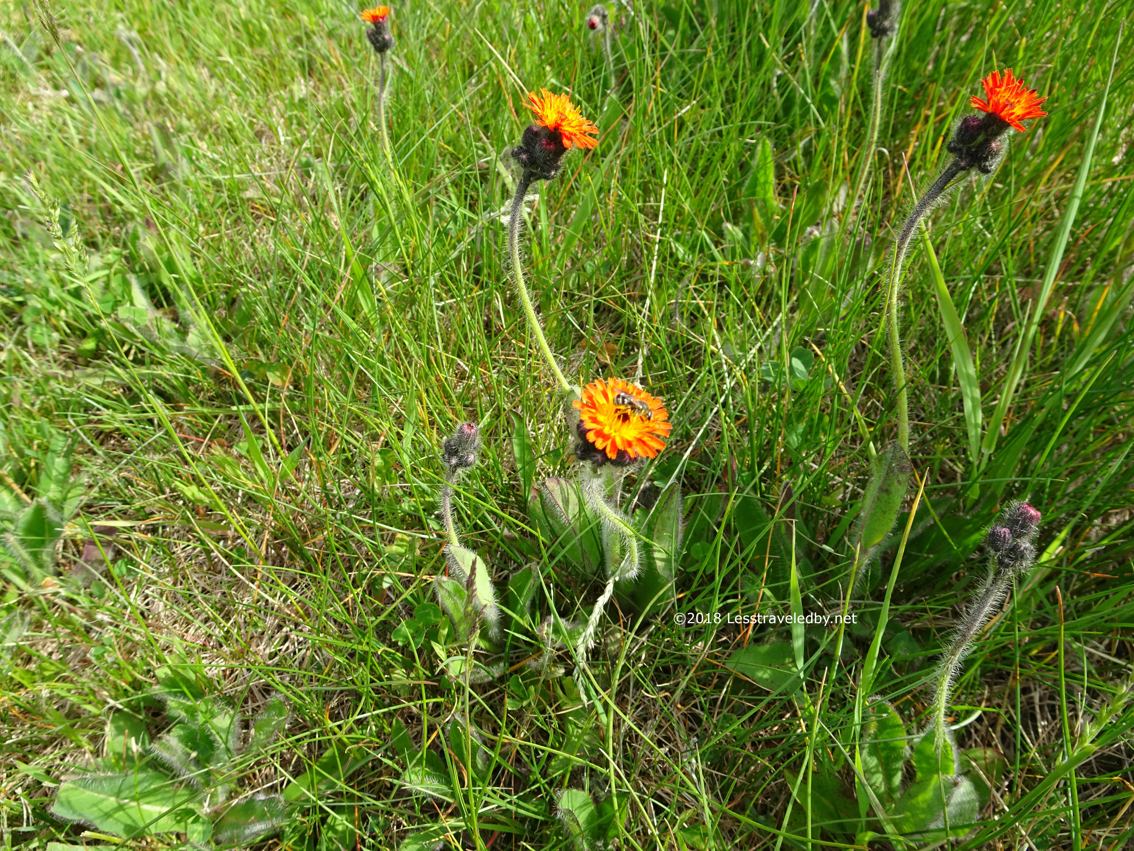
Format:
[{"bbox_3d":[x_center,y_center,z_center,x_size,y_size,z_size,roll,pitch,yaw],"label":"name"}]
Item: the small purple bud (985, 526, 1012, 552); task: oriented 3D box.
[{"bbox_3d":[0.097,0.026,0.177,0.006,0.006,0.006,11,33,30],"label":"small purple bud"}]

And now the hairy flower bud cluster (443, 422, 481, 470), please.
[{"bbox_3d":[-0.035,0.007,0.265,0.013,0.016,0.013,7,43,-7],"label":"hairy flower bud cluster"}]

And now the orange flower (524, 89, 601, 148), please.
[{"bbox_3d":[-0.002,-0.081,0.210,0.023,0.010,0.023,30,36,-11],"label":"orange flower"}]

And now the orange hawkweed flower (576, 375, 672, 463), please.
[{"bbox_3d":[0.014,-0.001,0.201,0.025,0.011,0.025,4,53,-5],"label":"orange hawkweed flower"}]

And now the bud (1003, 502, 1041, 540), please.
[{"bbox_3d":[0.102,0.021,0.176,0.007,0.009,0.007,-16,55,-41],"label":"bud"}]

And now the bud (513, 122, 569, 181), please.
[{"bbox_3d":[-0.007,-0.073,0.212,0.015,0.014,0.015,19,35,-8],"label":"bud"}]

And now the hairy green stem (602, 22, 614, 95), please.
[{"bbox_3d":[0.023,-0.203,0.435,0.004,0.040,0.004,-5,44,5],"label":"hairy green stem"}]

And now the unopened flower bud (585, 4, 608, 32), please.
[{"bbox_3d":[0.016,-0.218,0.420,0.012,0.013,0.012,-17,51,10],"label":"unopened flower bud"}]

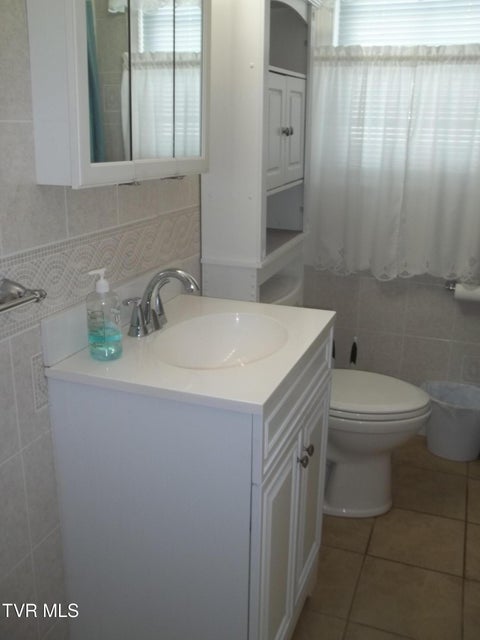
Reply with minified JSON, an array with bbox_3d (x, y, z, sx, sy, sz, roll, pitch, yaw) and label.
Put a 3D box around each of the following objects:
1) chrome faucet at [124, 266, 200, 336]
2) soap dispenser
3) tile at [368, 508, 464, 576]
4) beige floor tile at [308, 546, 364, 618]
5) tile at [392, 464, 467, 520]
[{"bbox_3d":[-0.170,-0.048,1.442,0.165,0.155,0.220,7,18,19],"label":"chrome faucet"},{"bbox_3d":[-0.283,-0.014,1.274,0.073,0.186,0.066,-3,18,-13],"label":"soap dispenser"},{"bbox_3d":[0.609,0.748,2.082,0.303,0.010,0.303,7,18,19],"label":"tile"},{"bbox_3d":[0.216,0.795,1.911,0.303,0.010,0.303,7,18,19],"label":"beige floor tile"},{"bbox_3d":[0.717,0.664,2.361,0.303,0.010,0.303,7,18,19],"label":"tile"}]

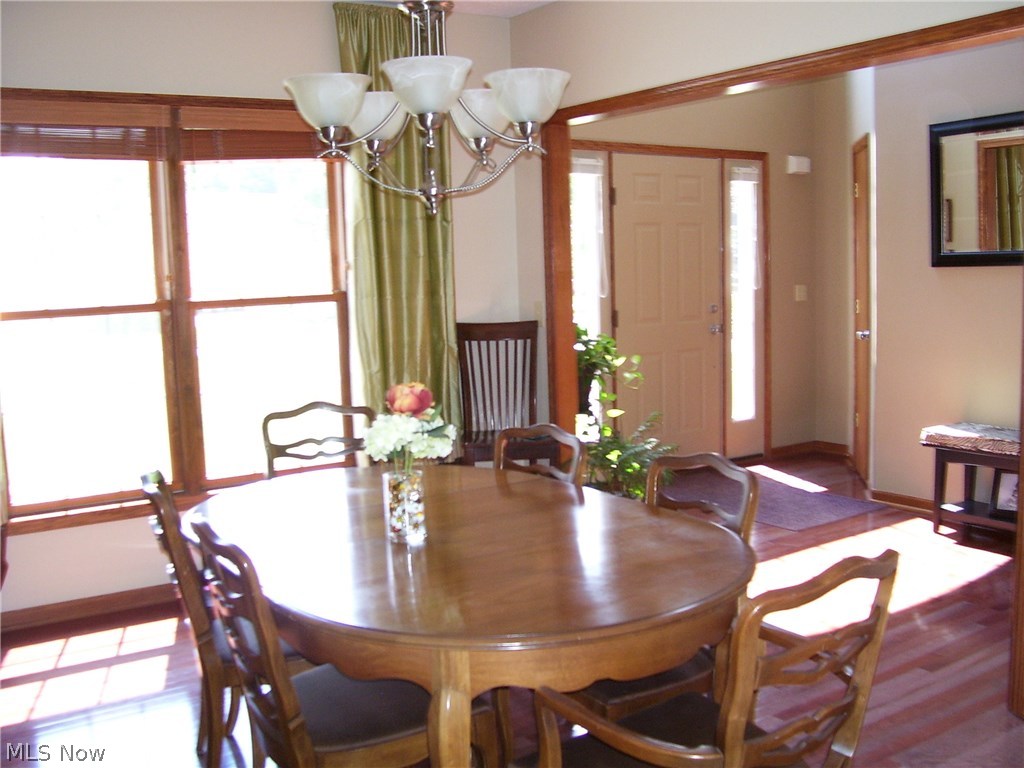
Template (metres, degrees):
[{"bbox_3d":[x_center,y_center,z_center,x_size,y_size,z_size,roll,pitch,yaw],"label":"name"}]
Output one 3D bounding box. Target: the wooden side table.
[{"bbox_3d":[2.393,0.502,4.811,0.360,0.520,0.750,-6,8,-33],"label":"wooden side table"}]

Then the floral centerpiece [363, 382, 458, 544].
[{"bbox_3d":[-0.257,0.187,2.430,0.220,0.381,0.220,-2,7,-4],"label":"floral centerpiece"}]

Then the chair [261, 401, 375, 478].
[{"bbox_3d":[-0.634,0.542,3.635,0.510,0.910,0.540,-4,7,-18],"label":"chair"}]

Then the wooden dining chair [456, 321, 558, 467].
[{"bbox_3d":[-0.025,0.260,5.018,0.460,1.100,0.500,-2,7,1],"label":"wooden dining chair"}]

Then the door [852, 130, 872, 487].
[{"bbox_3d":[2.152,-0.426,6.215,0.050,2.050,0.700,0,7,12],"label":"door"}]

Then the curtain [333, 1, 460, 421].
[{"bbox_3d":[-0.521,-0.669,4.789,0.560,2.150,0.120,-6,8,-33],"label":"curtain"}]

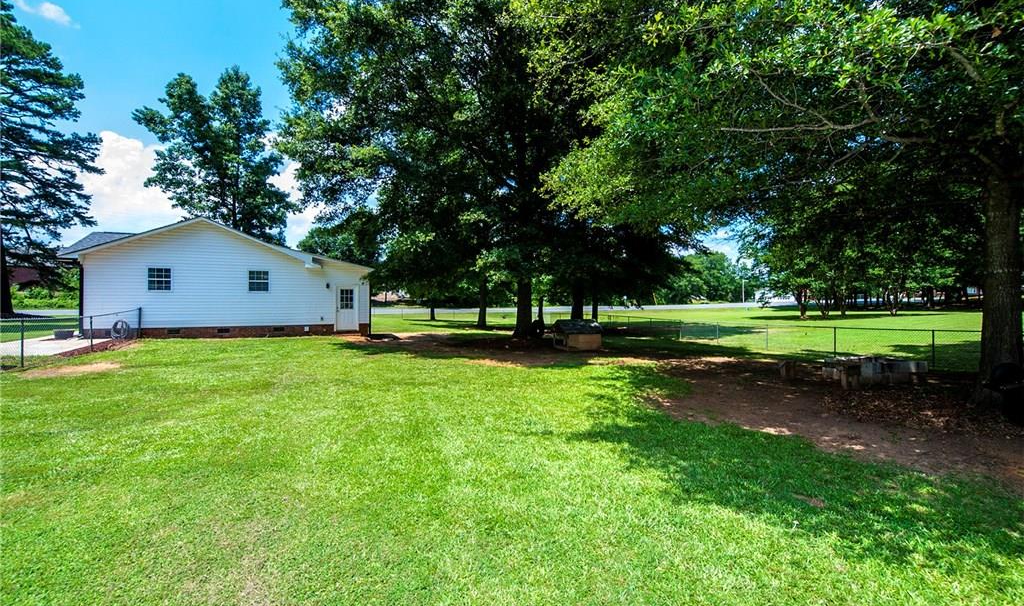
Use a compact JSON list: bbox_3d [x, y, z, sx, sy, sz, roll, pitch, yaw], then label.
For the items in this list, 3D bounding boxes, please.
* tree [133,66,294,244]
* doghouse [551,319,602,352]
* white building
[{"bbox_3d":[-23.700,-8.800,33.000,11.000,20.200,11.000,0,0,-35],"label":"tree"},{"bbox_3d":[2.370,1.160,15.100,1.450,1.030,1.300,0,0,-18],"label":"doghouse"},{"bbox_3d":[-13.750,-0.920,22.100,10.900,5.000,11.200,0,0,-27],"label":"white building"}]

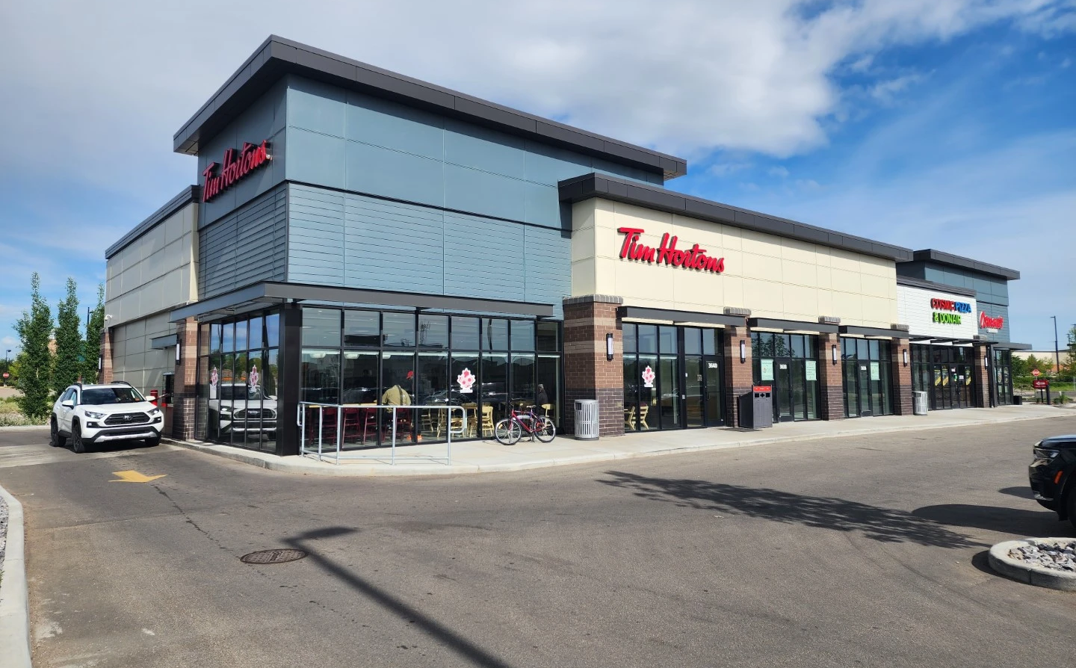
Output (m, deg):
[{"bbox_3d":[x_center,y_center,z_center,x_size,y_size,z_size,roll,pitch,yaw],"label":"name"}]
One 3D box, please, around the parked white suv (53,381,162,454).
[{"bbox_3d":[-11.310,2.095,18.630,1.870,1.700,4.600,3,-5,-44],"label":"parked white suv"}]

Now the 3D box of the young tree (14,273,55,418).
[{"bbox_3d":[-23.280,0.543,33.233,1.850,6.770,1.850,3,-5,-40],"label":"young tree"}]

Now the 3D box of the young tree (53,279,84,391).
[{"bbox_3d":[-20.979,0.631,31.792,1.400,6.318,1.400,3,-5,-40],"label":"young tree"}]

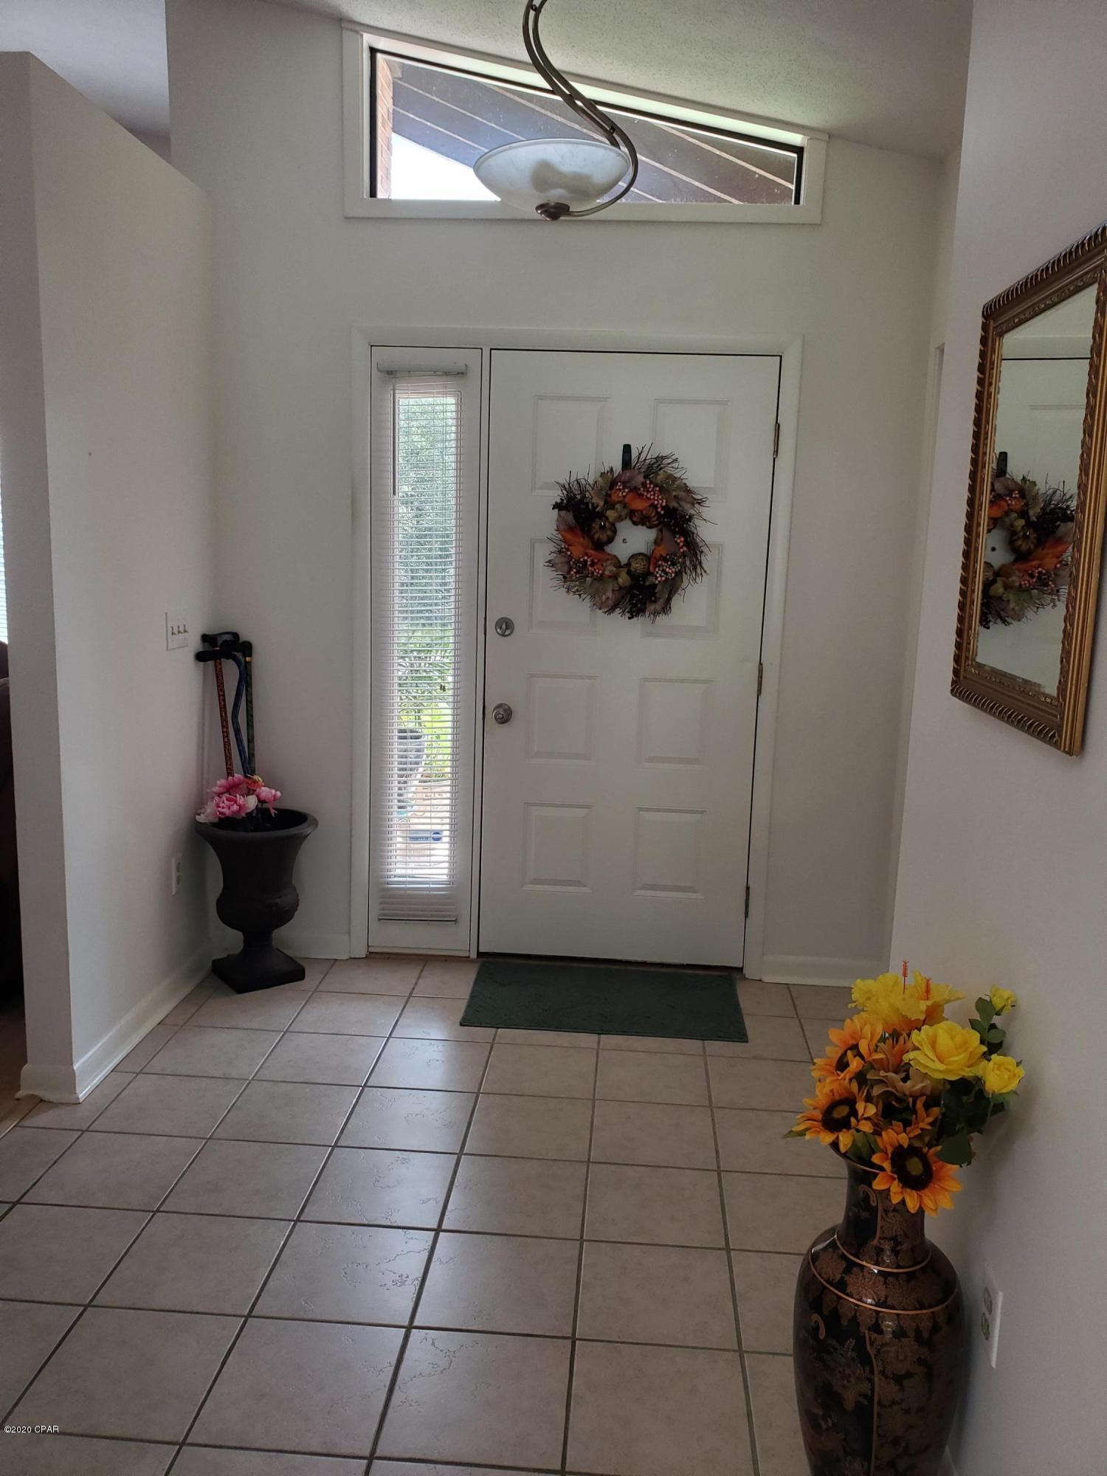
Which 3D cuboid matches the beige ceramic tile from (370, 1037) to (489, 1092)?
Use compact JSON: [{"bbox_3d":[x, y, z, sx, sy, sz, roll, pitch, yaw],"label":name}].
[{"bbox_3d":[-0.343,0.919,3.108,0.303,0.010,0.301,2,10,4],"label":"beige ceramic tile"}]

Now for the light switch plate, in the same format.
[{"bbox_3d":[-1.156,-0.334,3.422,0.008,0.115,0.163,2,10,4],"label":"light switch plate"}]

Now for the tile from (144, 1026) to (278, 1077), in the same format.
[{"bbox_3d":[-0.946,0.885,3.110,0.300,0.010,0.297,2,10,4],"label":"tile"}]

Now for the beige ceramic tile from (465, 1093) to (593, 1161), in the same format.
[{"bbox_3d":[-0.058,0.981,2.790,0.303,0.010,0.301,2,10,4],"label":"beige ceramic tile"}]

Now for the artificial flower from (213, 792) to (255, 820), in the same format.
[{"bbox_3d":[-1.018,0.215,3.539,0.140,0.095,0.120,0,10,-8],"label":"artificial flower"}]

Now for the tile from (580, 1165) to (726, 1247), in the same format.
[{"bbox_3d":[0.227,1.042,2.471,0.303,0.010,0.301,2,10,4],"label":"tile"}]

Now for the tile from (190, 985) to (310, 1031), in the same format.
[{"bbox_3d":[-0.925,0.840,3.414,0.297,0.010,0.295,2,9,4],"label":"tile"}]

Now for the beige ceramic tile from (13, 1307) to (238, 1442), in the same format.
[{"bbox_3d":[-0.729,1.092,1.913,0.300,0.010,0.297,2,10,4],"label":"beige ceramic tile"}]

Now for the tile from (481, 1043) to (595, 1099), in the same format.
[{"bbox_3d":[-0.036,0.920,3.049,0.300,0.010,0.297,2,10,4],"label":"tile"}]

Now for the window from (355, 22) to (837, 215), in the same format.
[{"bbox_3d":[0.093,-1.863,3.384,1.468,0.562,0.100,2,10,4],"label":"window"}]

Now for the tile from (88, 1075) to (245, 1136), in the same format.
[{"bbox_3d":[-0.968,0.936,2.821,0.297,0.010,0.295,2,9,4],"label":"tile"}]

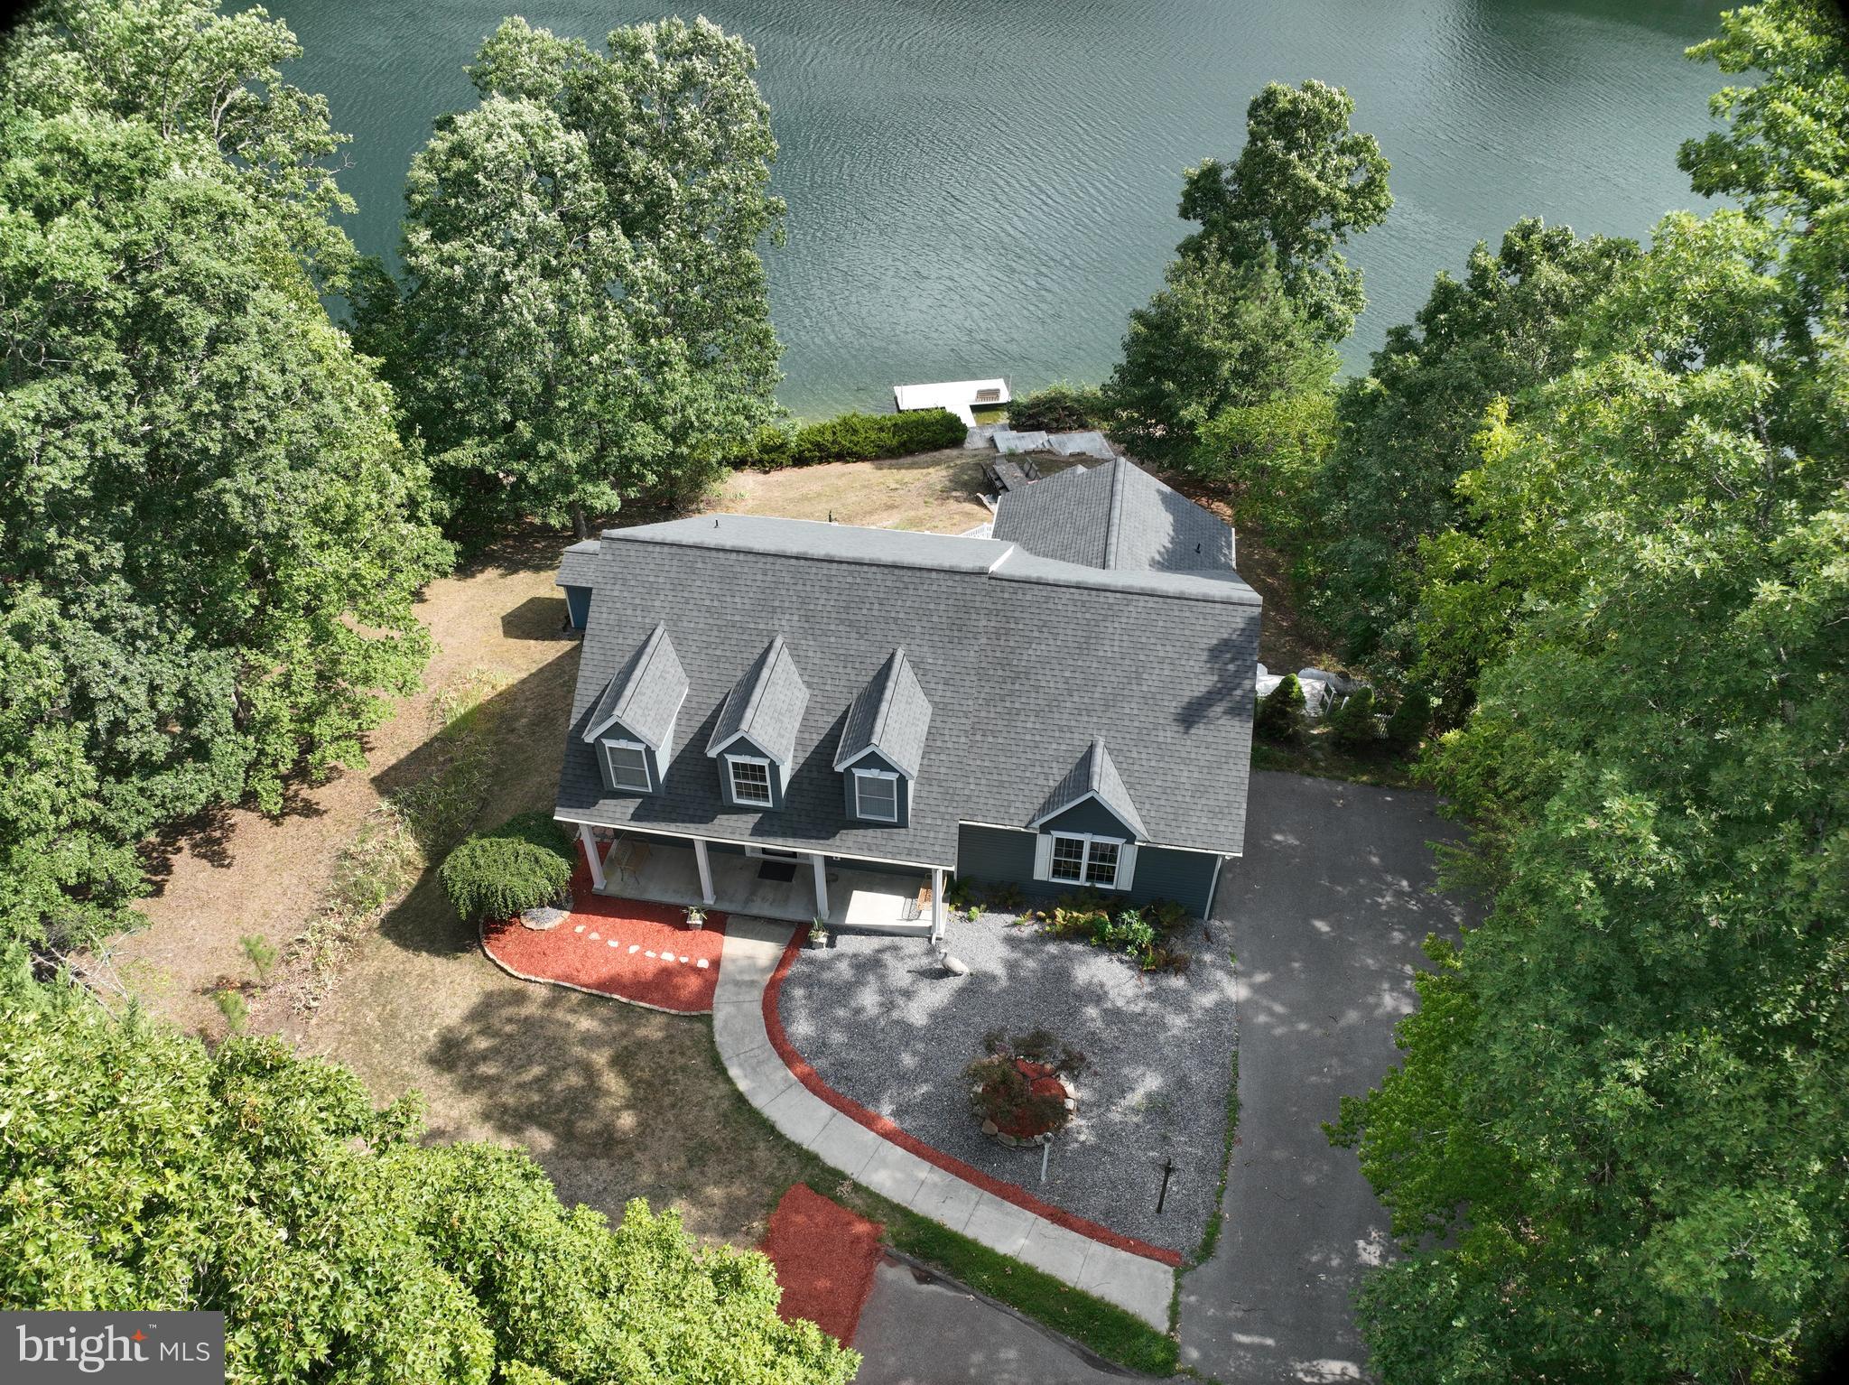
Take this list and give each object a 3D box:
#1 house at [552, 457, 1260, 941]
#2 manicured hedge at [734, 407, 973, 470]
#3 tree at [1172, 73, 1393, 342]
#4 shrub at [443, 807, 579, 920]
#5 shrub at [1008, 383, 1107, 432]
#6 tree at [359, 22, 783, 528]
[{"bbox_3d":[0.302,-1.368,34.271,15.950,7.670,14.850,6,42,6],"label":"house"},{"bbox_3d":[-3.047,-10.166,51.243,9.250,1.350,1.600,-8,42,-10],"label":"manicured hedge"},{"bbox_3d":[14.314,-17.736,52.047,8.200,13.200,8.000,6,42,6],"label":"tree"},{"bbox_3d":[-10.092,4.348,31.175,3.100,1.800,2.900,6,42,6],"label":"shrub"},{"bbox_3d":[5.717,-12.097,54.132,4.310,1.400,1.800,3,42,2],"label":"shrub"},{"bbox_3d":[-10.664,-12.422,41.423,12.600,16.700,11.200,6,42,6],"label":"tree"}]

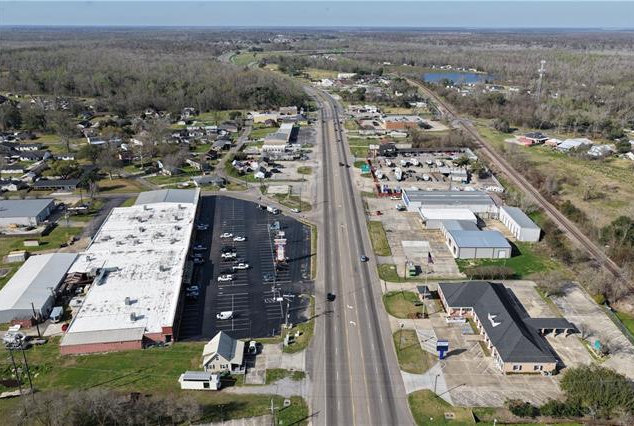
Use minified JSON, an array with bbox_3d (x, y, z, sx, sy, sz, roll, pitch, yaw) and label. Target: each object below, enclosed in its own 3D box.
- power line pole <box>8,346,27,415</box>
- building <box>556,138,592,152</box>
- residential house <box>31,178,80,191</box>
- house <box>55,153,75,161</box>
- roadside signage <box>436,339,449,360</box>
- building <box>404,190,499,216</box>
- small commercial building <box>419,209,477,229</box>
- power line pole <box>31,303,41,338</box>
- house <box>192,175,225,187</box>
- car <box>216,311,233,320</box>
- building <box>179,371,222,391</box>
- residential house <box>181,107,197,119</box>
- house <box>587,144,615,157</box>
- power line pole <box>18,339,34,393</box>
[{"bbox_3d":[-77.032,43.488,128.439,0.500,22.000,0.500,0,21,0],"label":"power line pole"},{"bbox_3d":[209.110,-54.550,407.130,26.000,6.000,14.000,-16,26,-37],"label":"building"},{"bbox_3d":[-159.500,-18.250,307.150,26.000,5.000,12.500,-1,21,-4],"label":"residential house"},{"bbox_3d":[-193.330,-44.140,384.710,15.500,4.500,10.500,0,21,0],"label":"house"},{"bbox_3d":[39.040,42.850,155.340,3.200,6.700,0.800,0,21,0],"label":"roadside signage"},{"bbox_3d":[75.838,-6.968,287.275,48.500,5.500,23.000,1,21,1],"label":"building"},{"bbox_3d":[68.684,3.209,260.133,26.000,5.600,15.200,0,21,0],"label":"small commercial building"},{"bbox_3d":[-89.590,34.230,158.670,0.400,12.700,0.400,0,21,0],"label":"power line pole"},{"bbox_3d":[-69.620,-20.330,323.510,21.000,4.400,13.000,0,21,0],"label":"house"},{"bbox_3d":[-31.700,35.280,171.670,5.500,2.150,2.050,-3,21,-10],"label":"car"},{"bbox_3d":[-33.457,48.383,142.819,10.400,3.100,3.600,1,21,1],"label":"building"},{"bbox_3d":[-141.916,-110.611,553.964,14.000,8.500,14.000,0,21,0],"label":"residential house"},{"bbox_3d":[229.690,-49.510,402.920,23.000,4.600,12.500,-14,25,-32],"label":"house"},{"bbox_3d":[-76.827,42.647,132.077,0.500,21.000,0.500,0,21,0],"label":"power line pole"}]

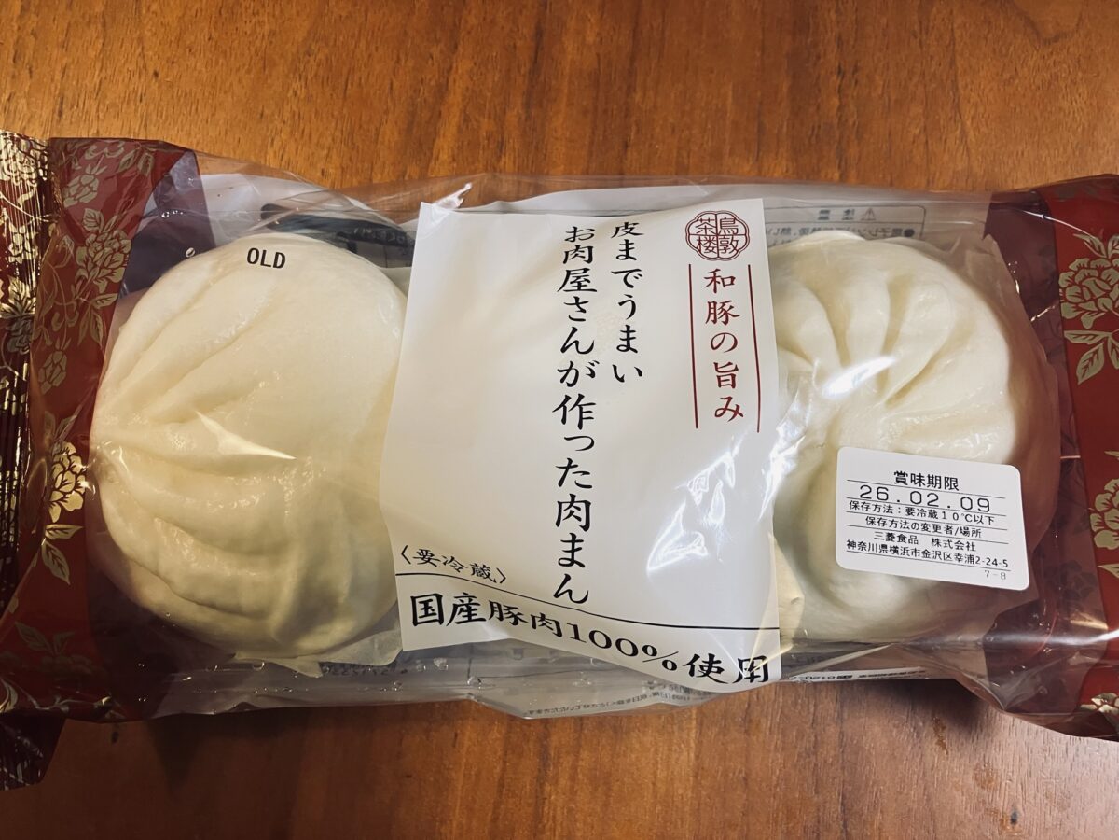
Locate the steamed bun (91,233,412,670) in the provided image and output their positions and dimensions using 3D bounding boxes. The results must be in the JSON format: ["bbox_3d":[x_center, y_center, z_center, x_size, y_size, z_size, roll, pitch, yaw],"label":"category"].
[{"bbox_3d":[-0.067,0.006,0.222,0.100,0.058,0.102,0,78,0],"label":"steamed bun"}]

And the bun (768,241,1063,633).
[{"bbox_3d":[0.070,0.004,0.222,0.102,0.056,0.102,0,78,0],"label":"bun"}]

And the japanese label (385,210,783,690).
[{"bbox_3d":[0.004,0.005,0.202,0.088,0.020,0.108,0,78,0],"label":"japanese label"}]

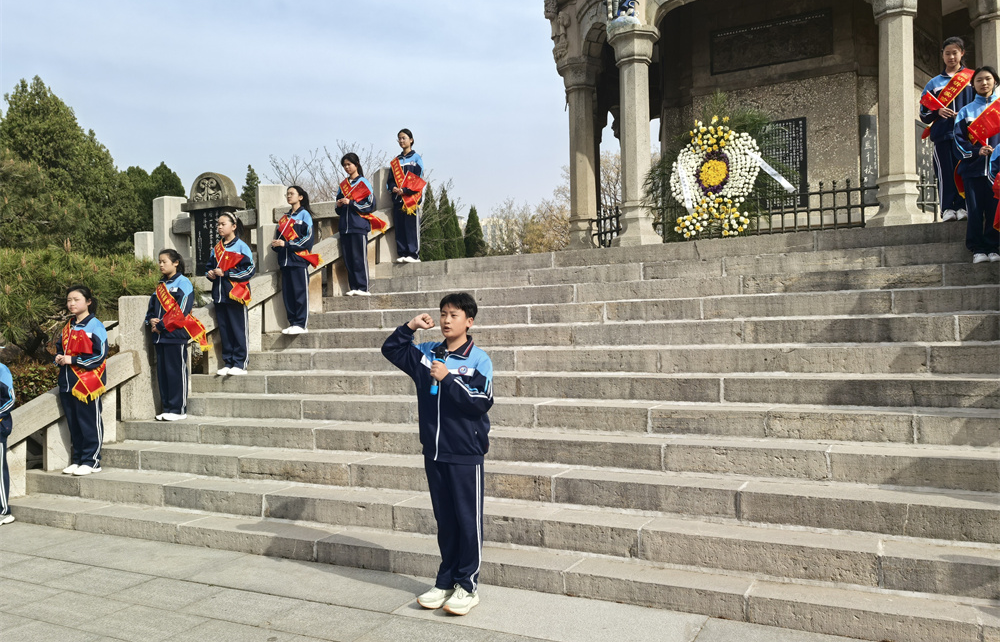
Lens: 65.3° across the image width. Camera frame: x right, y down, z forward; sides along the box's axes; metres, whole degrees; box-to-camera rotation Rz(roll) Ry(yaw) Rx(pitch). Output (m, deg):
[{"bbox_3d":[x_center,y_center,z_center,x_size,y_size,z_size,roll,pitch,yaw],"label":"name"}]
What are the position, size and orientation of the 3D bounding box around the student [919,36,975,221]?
[{"bbox_3d":[3.730,-1.605,6.502,0.460,1.520,0.310,-2,-1,25],"label":"student"}]

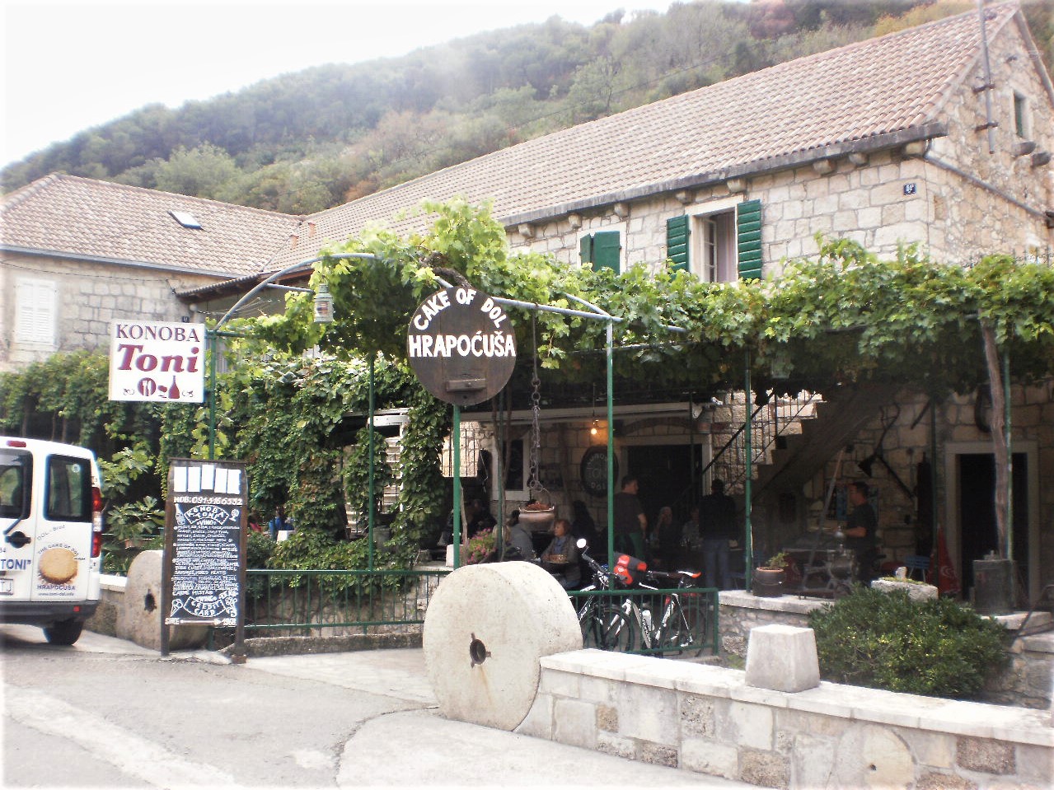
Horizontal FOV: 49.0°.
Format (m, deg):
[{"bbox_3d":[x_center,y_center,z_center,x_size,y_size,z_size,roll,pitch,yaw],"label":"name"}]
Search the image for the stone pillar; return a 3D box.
[{"bbox_3d":[1.258,1.289,5.679,0.260,0.272,0.260,-2,-4,41],"label":"stone pillar"}]

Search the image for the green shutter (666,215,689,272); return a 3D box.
[{"bbox_3d":[2.488,-2.345,19.083,0.050,1.200,0.440,2,-4,-37],"label":"green shutter"}]

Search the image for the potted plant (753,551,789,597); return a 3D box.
[{"bbox_3d":[2.484,1.824,11.800,0.340,0.450,0.320,-1,-3,12],"label":"potted plant"}]

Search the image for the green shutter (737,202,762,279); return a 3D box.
[{"bbox_3d":[3.468,-2.396,18.033,0.050,1.200,0.430,3,-4,-43],"label":"green shutter"}]

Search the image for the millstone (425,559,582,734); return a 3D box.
[{"bbox_3d":[-0.160,1.540,6.975,0.361,1.032,1.032,3,-4,-44],"label":"millstone"}]

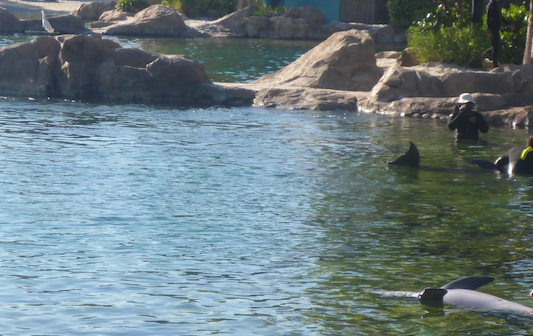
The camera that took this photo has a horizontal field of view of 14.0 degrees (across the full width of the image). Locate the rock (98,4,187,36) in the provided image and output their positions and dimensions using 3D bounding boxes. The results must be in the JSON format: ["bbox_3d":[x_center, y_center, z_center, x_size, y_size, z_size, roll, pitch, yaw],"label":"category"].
[{"bbox_3d":[-5.254,-6.249,92.000,3.700,1.350,2.500,0,5,0],"label":"rock"}]

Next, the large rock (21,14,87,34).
[{"bbox_3d":[-9.177,-6.212,94.000,2.750,0.870,1.800,0,5,0],"label":"large rock"}]

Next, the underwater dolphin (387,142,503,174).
[{"bbox_3d":[2.610,-0.128,30.800,1.850,0.500,0.500,1,5,10],"label":"underwater dolphin"}]

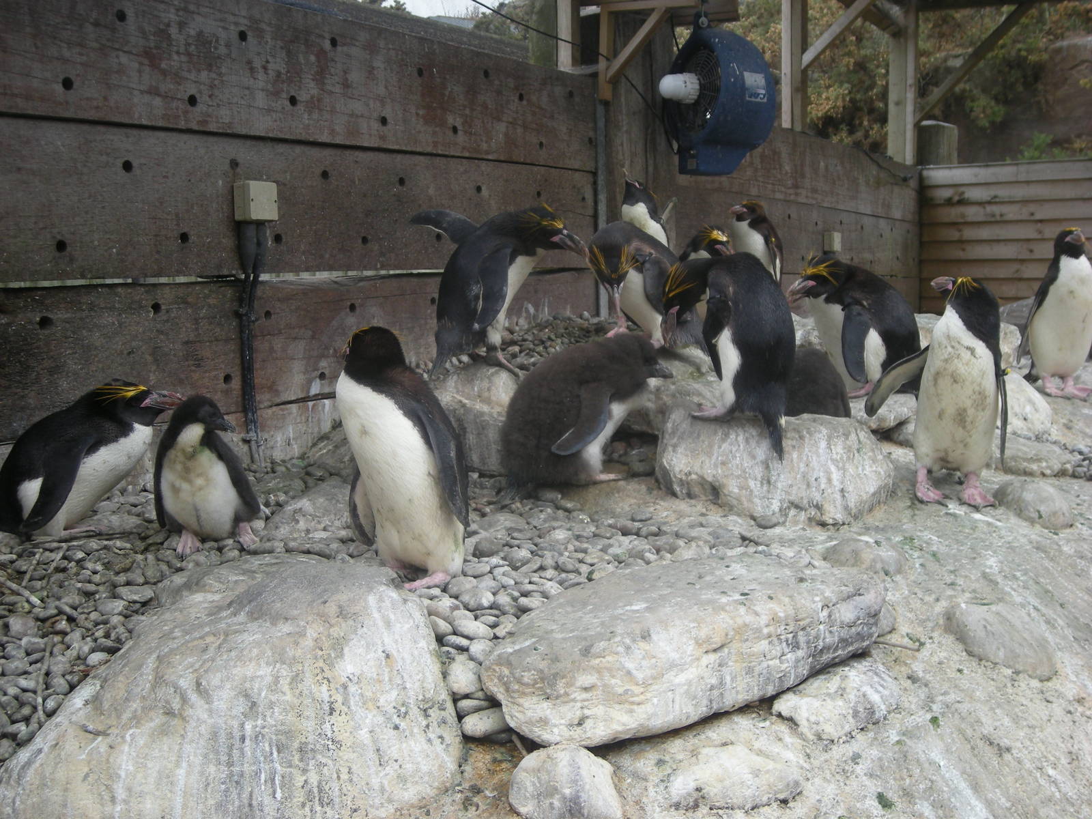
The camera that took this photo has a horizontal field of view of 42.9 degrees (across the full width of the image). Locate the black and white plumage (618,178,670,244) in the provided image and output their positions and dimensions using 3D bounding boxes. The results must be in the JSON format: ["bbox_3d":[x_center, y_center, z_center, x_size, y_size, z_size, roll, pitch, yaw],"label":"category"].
[{"bbox_3d":[0.303,-0.479,4.200,0.200,0.450,0.200,4,8,37],"label":"black and white plumage"}]

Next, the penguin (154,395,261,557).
[{"bbox_3d":[-0.670,0.131,2.750,0.210,0.305,0.190,-1,6,-6],"label":"penguin"}]

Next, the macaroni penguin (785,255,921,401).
[{"bbox_3d":[0.840,-0.229,3.780,0.330,0.375,0.230,-5,8,-37],"label":"macaroni penguin"}]

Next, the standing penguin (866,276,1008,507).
[{"bbox_3d":[0.916,-0.043,3.250,0.320,0.520,0.200,-1,6,-6],"label":"standing penguin"}]

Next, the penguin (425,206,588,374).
[{"bbox_3d":[-0.107,-0.286,3.380,0.380,0.400,0.230,2,7,25],"label":"penguin"}]

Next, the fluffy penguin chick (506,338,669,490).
[{"bbox_3d":[0.098,0.005,3.370,0.390,0.360,0.220,2,6,22],"label":"fluffy penguin chick"}]

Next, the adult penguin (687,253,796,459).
[{"bbox_3d":[0.445,-0.130,3.270,0.310,0.470,0.210,3,7,35],"label":"adult penguin"}]

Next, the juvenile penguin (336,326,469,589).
[{"bbox_3d":[-0.290,0.093,2.830,0.240,0.515,0.240,4,8,37],"label":"juvenile penguin"}]

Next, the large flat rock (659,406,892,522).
[{"bbox_3d":[0.538,0.136,3.270,0.520,0.210,0.340,0,6,12],"label":"large flat rock"}]

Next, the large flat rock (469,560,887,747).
[{"bbox_3d":[0.242,0.413,2.420,0.670,0.140,0.310,-12,16,-26],"label":"large flat rock"}]

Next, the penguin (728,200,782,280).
[{"bbox_3d":[0.718,-0.506,4.800,0.200,0.450,0.200,-7,8,-44],"label":"penguin"}]

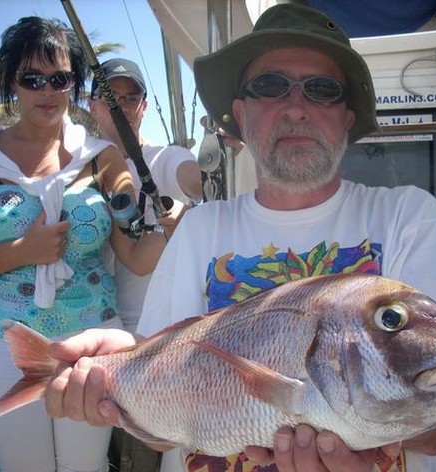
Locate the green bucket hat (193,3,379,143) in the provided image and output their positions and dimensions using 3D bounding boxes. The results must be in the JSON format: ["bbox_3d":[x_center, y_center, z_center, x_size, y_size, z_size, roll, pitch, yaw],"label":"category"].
[{"bbox_3d":[0.110,-0.265,1.015,0.290,0.185,0.305,3,-8,6],"label":"green bucket hat"}]

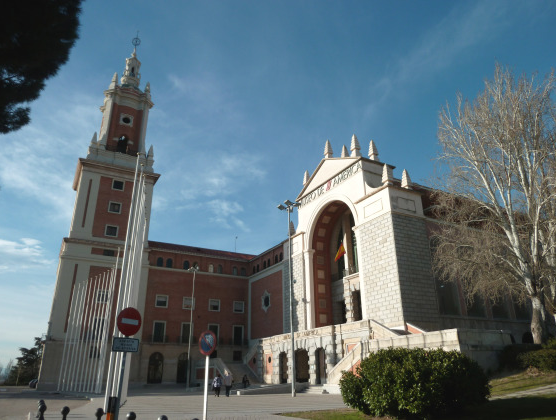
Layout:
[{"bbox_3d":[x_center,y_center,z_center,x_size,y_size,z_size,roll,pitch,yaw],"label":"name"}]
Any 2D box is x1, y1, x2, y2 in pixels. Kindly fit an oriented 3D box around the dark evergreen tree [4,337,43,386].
[{"bbox_3d":[-49.229,30.249,81.892,8.000,10.000,8.000,-1,-22,0],"label":"dark evergreen tree"}]

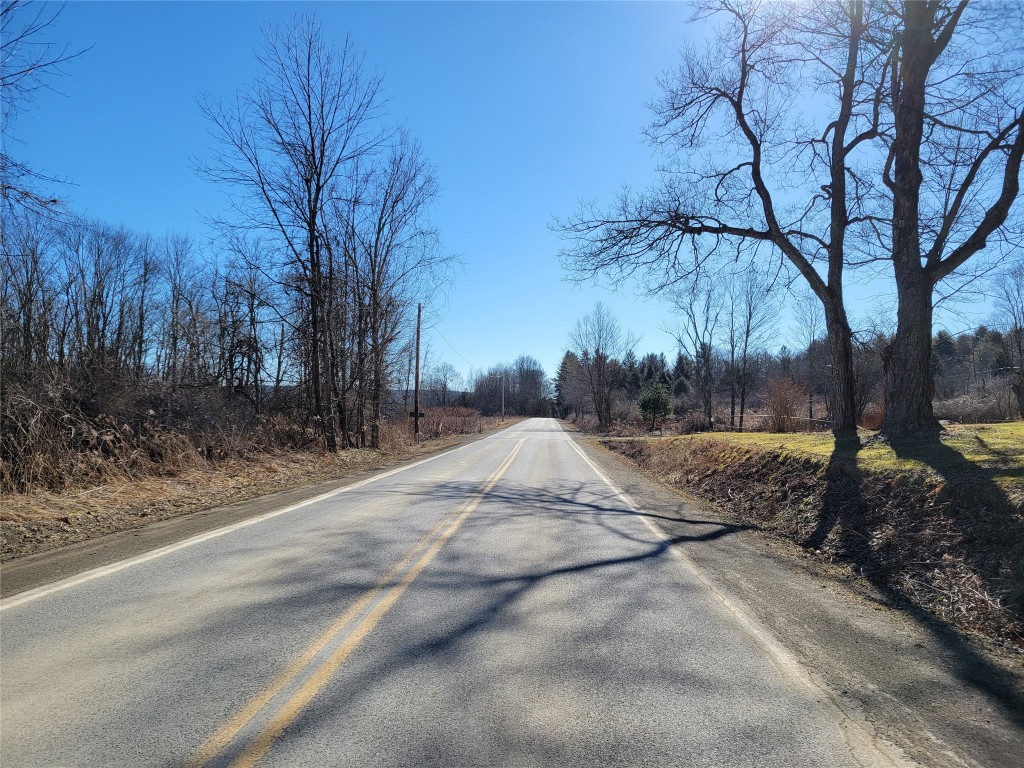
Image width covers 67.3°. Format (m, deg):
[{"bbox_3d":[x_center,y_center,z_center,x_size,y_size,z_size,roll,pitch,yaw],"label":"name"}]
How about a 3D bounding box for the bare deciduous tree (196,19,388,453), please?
[{"bbox_3d":[-10.595,-7.367,36.855,9.060,21.140,8.200,0,-2,0],"label":"bare deciduous tree"}]

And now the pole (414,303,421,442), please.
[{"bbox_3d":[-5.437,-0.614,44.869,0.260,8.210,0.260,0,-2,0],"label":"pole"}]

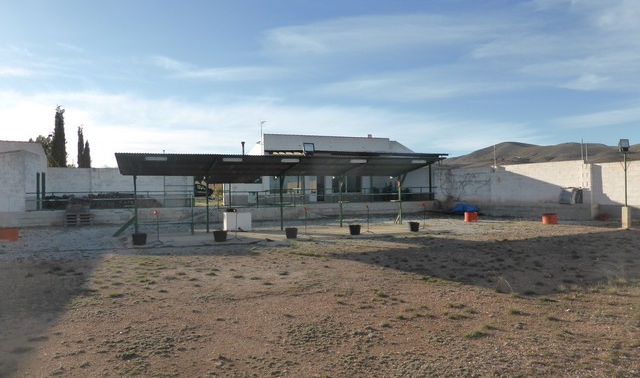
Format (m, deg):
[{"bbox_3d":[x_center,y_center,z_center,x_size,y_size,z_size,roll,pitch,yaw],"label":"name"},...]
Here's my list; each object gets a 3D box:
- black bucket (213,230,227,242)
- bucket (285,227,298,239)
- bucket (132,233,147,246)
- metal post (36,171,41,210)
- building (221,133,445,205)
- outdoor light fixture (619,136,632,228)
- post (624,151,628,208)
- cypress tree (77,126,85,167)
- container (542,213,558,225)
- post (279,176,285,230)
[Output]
[{"bbox_3d":[-3.121,1.478,14.500,0.440,0.330,0.440,-1,1,-21],"label":"black bucket"},{"bbox_3d":[-0.918,1.460,15.000,0.430,0.330,0.430,-1,1,0],"label":"bucket"},{"bbox_3d":[-5.403,1.522,13.850,0.440,0.330,0.440,-1,1,-21],"label":"bucket"},{"bbox_3d":[-12.664,0.090,20.800,0.120,1.660,0.120,-1,1,-21],"label":"metal post"},{"bbox_3d":[0.448,-1.223,28.615,12.800,3.950,5.500,-1,1,-25],"label":"building"},{"bbox_3d":[10.666,-0.167,16.100,0.400,3.150,0.380,-1,1,12],"label":"outdoor light fixture"},{"bbox_3d":[10.683,-0.303,16.100,0.100,1.900,0.100,-1,1,-21],"label":"post"},{"bbox_3d":[-23.739,-2.440,46.055,0.850,7.760,0.850,-1,1,0],"label":"cypress tree"},{"bbox_3d":[9.076,1.213,18.200,0.590,0.420,0.590,-1,1,-21],"label":"container"},{"bbox_3d":[-1.475,0.539,17.800,0.130,2.070,0.130,-1,1,-21],"label":"post"}]

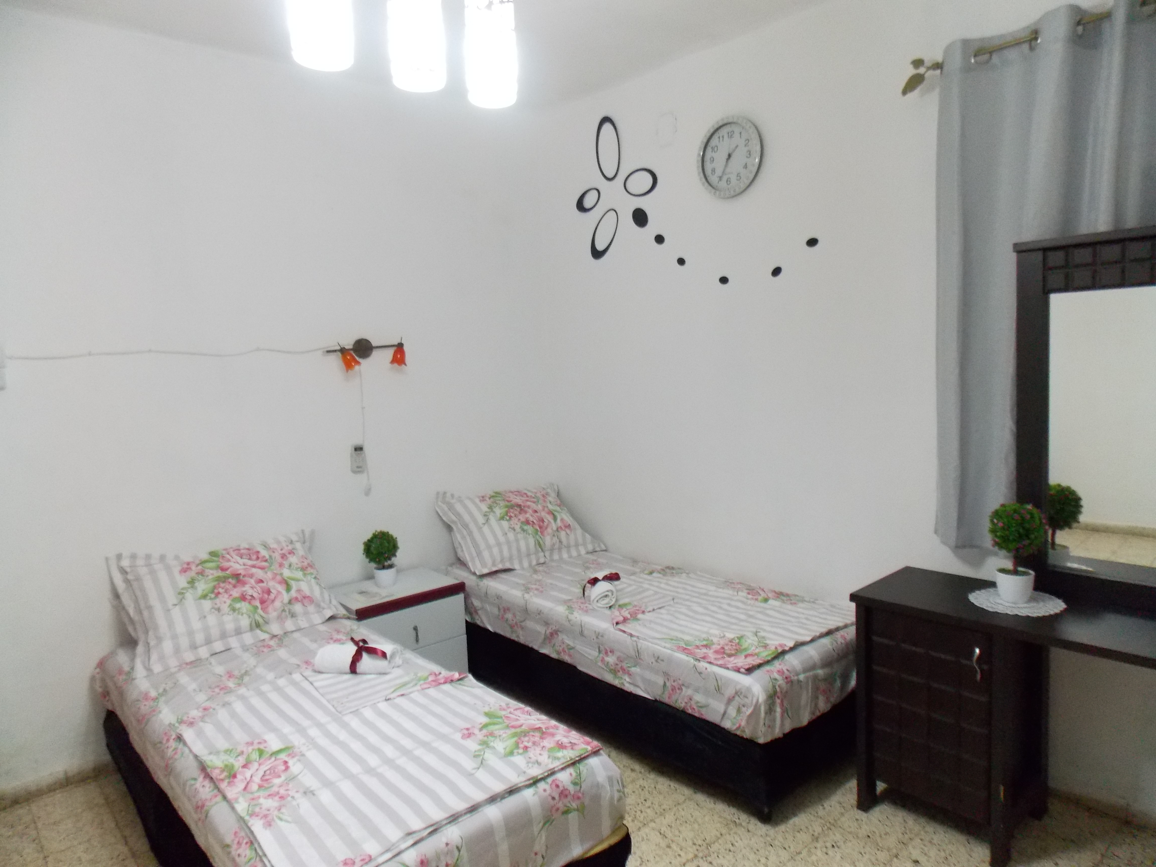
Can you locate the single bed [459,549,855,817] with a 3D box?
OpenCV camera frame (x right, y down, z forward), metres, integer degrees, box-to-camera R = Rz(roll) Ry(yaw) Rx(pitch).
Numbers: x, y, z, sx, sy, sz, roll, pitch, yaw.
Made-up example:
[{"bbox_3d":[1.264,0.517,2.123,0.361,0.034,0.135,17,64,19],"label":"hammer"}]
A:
[{"bbox_3d":[0.242,0.874,3.280,0.815,0.457,1.895,-8,8,-40],"label":"single bed"}]

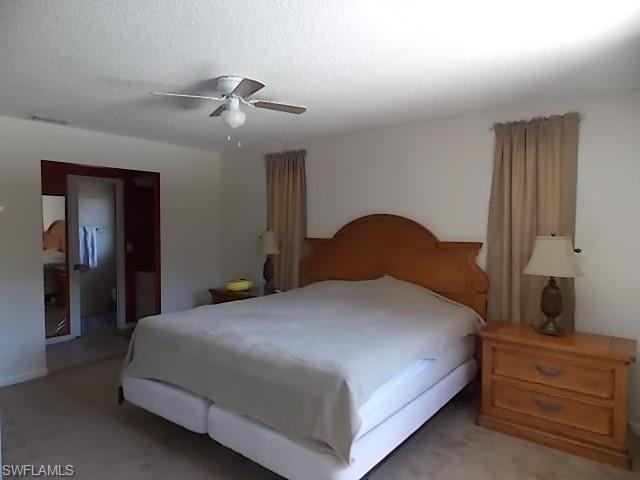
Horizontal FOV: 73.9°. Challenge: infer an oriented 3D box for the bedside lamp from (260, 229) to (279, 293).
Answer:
[{"bbox_3d":[-0.587,0.244,4.849,0.340,0.727,0.280,2,3,38],"label":"bedside lamp"}]

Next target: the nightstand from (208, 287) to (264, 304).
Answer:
[{"bbox_3d":[-0.846,0.952,5.010,0.930,0.700,0.450,2,3,38],"label":"nightstand"}]

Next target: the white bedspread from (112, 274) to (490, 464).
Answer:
[{"bbox_3d":[-0.049,0.686,3.318,2.030,0.620,2.050,2,3,38],"label":"white bedspread"}]

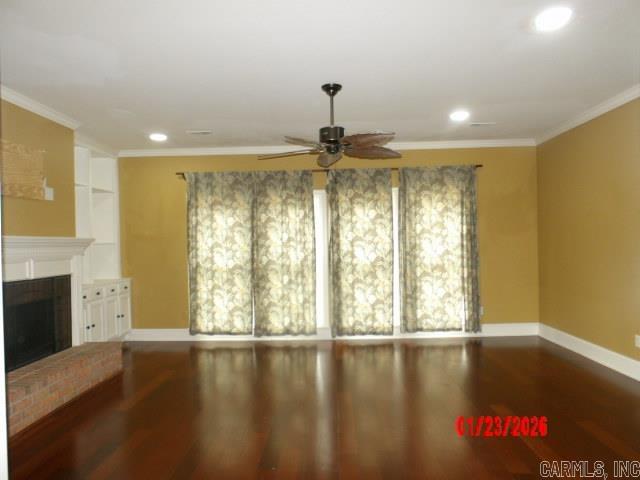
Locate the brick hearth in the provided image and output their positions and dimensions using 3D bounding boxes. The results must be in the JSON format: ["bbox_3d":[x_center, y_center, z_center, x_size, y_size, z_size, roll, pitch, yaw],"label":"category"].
[{"bbox_3d":[-2.365,1.246,3.833,0.449,0.292,1.823,-1,-1,2],"label":"brick hearth"}]

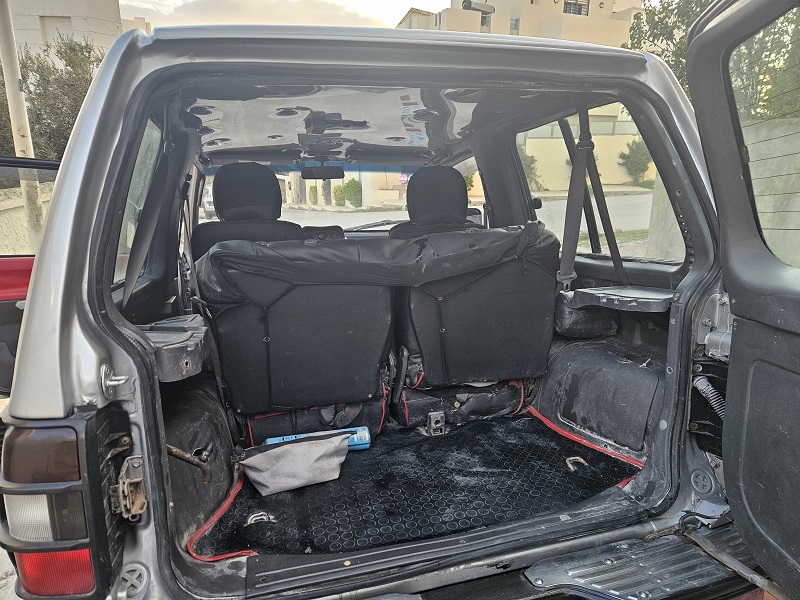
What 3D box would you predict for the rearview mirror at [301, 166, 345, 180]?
[{"bbox_3d":[-0.427,-0.697,2.930,0.240,0.070,0.040,-2,12,1],"label":"rearview mirror"}]

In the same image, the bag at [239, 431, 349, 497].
[{"bbox_3d":[-0.295,0.459,1.508,0.310,0.110,0.120,-6,13,-20],"label":"bag"}]

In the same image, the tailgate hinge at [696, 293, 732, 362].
[{"bbox_3d":[0.768,0.067,1.298,0.070,0.160,0.060,-5,12,-13],"label":"tailgate hinge"}]

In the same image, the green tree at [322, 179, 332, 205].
[{"bbox_3d":[-5.524,-8.268,40.500,0.800,2.000,0.800,-5,12,-13],"label":"green tree"}]

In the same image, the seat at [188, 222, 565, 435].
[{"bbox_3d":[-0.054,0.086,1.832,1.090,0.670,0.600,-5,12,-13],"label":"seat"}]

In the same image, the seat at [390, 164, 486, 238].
[{"bbox_3d":[0.135,-0.120,2.670,0.520,1.050,0.700,-5,12,-13],"label":"seat"}]

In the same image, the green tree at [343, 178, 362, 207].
[{"bbox_3d":[-3.351,-7.585,37.500,1.400,2.250,1.400,-5,12,-13],"label":"green tree"}]

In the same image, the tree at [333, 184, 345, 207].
[{"bbox_3d":[-4.513,-7.668,39.000,0.950,1.650,0.950,-5,12,-13],"label":"tree"}]

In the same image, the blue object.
[{"bbox_3d":[-0.255,0.453,1.680,0.320,0.048,0.075,-6,12,-16],"label":"blue object"}]

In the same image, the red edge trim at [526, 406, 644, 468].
[{"bbox_3d":[0.571,0.420,1.738,0.080,0.030,0.500,-8,13,-26],"label":"red edge trim"}]

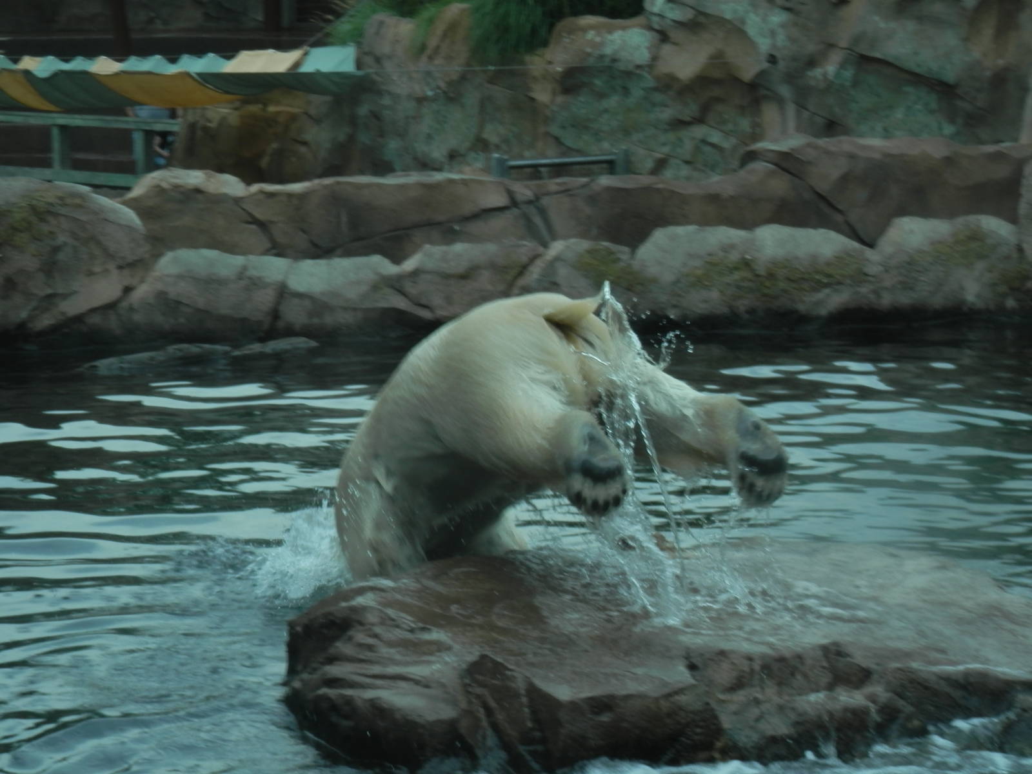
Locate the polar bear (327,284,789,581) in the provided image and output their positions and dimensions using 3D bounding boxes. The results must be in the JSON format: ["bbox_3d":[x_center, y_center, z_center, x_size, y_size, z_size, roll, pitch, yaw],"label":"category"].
[{"bbox_3d":[0.188,0.219,14.000,1.650,1.220,0.950,4,8,34],"label":"polar bear"}]

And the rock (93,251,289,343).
[{"bbox_3d":[-2.395,-0.674,24.800,1.450,0.630,0.850,0,6,0],"label":"rock"}]

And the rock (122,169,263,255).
[{"bbox_3d":[-2.594,-1.393,27.000,1.200,0.680,0.850,0,6,0],"label":"rock"}]

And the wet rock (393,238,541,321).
[{"bbox_3d":[-0.356,-0.799,25.400,1.100,0.580,0.750,0,6,0],"label":"wet rock"}]

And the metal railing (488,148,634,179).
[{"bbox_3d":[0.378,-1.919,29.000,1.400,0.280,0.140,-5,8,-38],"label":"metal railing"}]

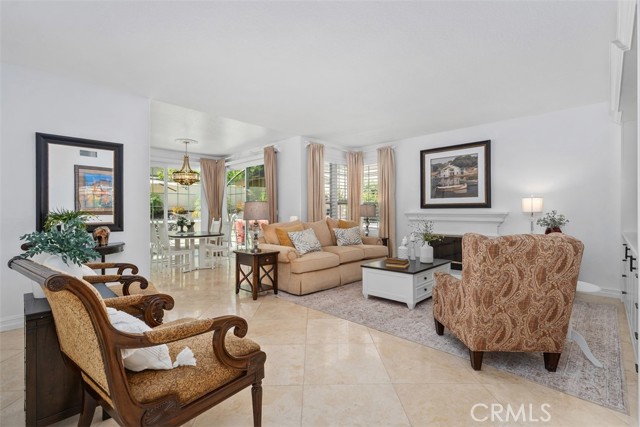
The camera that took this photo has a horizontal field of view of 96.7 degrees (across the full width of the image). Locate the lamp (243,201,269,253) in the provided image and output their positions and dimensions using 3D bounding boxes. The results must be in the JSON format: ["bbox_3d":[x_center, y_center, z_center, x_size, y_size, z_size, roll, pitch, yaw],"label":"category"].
[{"bbox_3d":[-0.917,0.186,4.110,0.375,0.725,0.375,0,0,0],"label":"lamp"}]

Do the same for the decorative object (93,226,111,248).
[{"bbox_3d":[-2.580,0.267,3.370,0.165,0.230,0.150,0,0,-44],"label":"decorative object"}]

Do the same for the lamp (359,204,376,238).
[{"bbox_3d":[1.020,0.163,6.120,0.370,0.735,0.370,0,1,0],"label":"lamp"}]

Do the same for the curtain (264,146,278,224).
[{"bbox_3d":[-1.070,-0.165,6.260,0.370,2.630,0.130,0,0,42],"label":"curtain"}]

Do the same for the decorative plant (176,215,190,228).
[{"bbox_3d":[-2.980,0.180,6.200,0.270,0.330,0.270,0,0,-44],"label":"decorative plant"}]

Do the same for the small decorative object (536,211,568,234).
[{"bbox_3d":[3.360,0.140,4.120,0.350,0.370,0.350,0,0,38],"label":"small decorative object"}]

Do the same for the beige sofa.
[{"bbox_3d":[0.185,0.655,5.250,2.250,1.070,1.000,0,0,-45],"label":"beige sofa"}]

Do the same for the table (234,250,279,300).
[{"bbox_3d":[-0.906,0.860,4.140,0.410,0.620,0.520,0,0,-44],"label":"table"}]

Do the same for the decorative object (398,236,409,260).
[{"bbox_3d":[1.355,0.565,4.620,0.160,0.370,0.160,0,0,-44],"label":"decorative object"}]

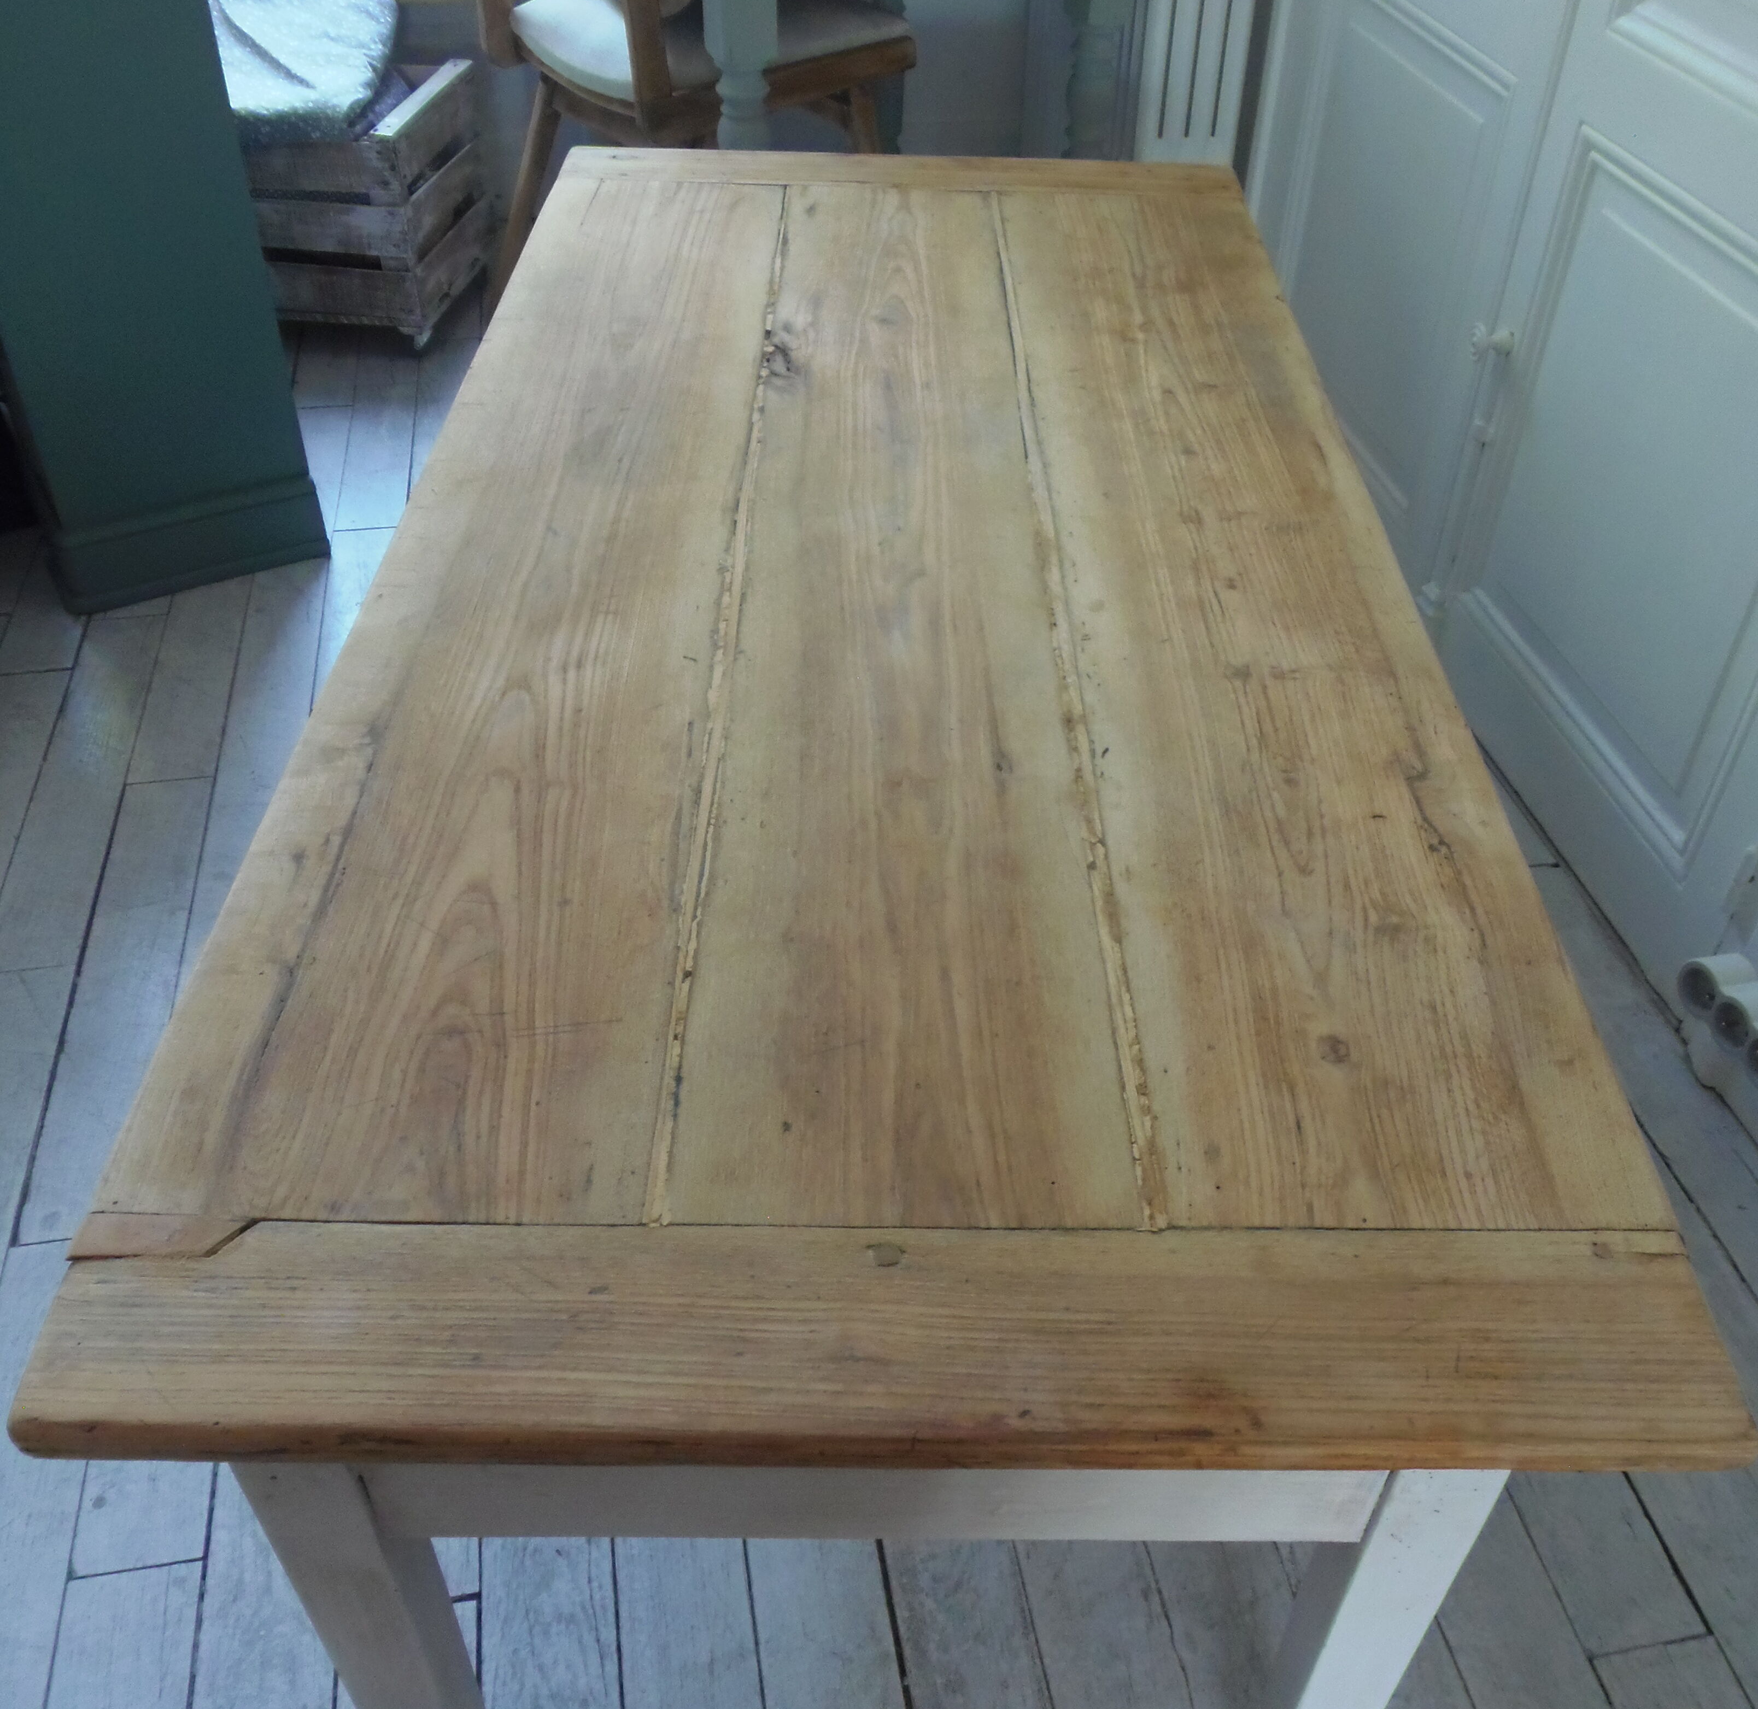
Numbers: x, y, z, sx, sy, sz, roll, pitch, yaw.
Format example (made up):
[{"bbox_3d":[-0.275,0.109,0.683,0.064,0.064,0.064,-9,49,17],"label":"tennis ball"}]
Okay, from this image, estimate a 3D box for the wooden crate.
[{"bbox_3d":[-0.969,-1.125,2.774,0.500,0.343,0.395,6,42,6],"label":"wooden crate"}]

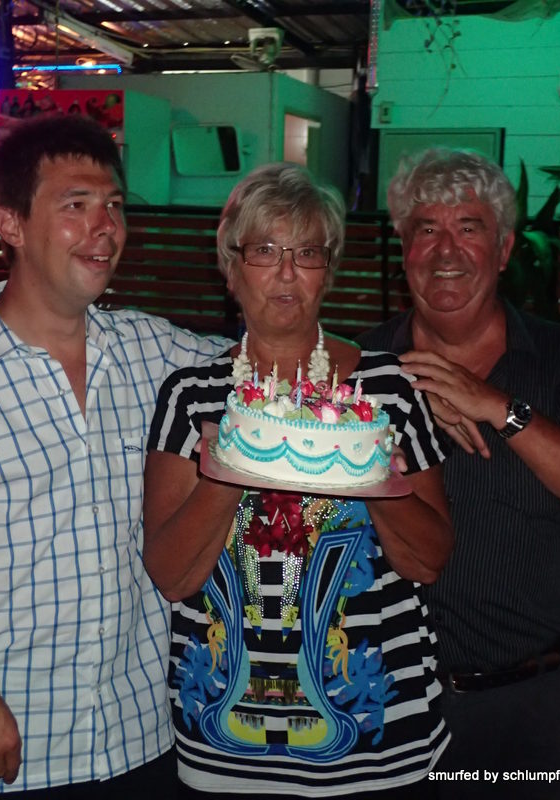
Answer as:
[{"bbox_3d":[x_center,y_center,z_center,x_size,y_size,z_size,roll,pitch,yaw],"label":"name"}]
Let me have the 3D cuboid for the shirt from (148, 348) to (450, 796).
[{"bbox_3d":[0.024,0.250,1.770,0.465,0.660,0.290,3,11,12],"label":"shirt"}]

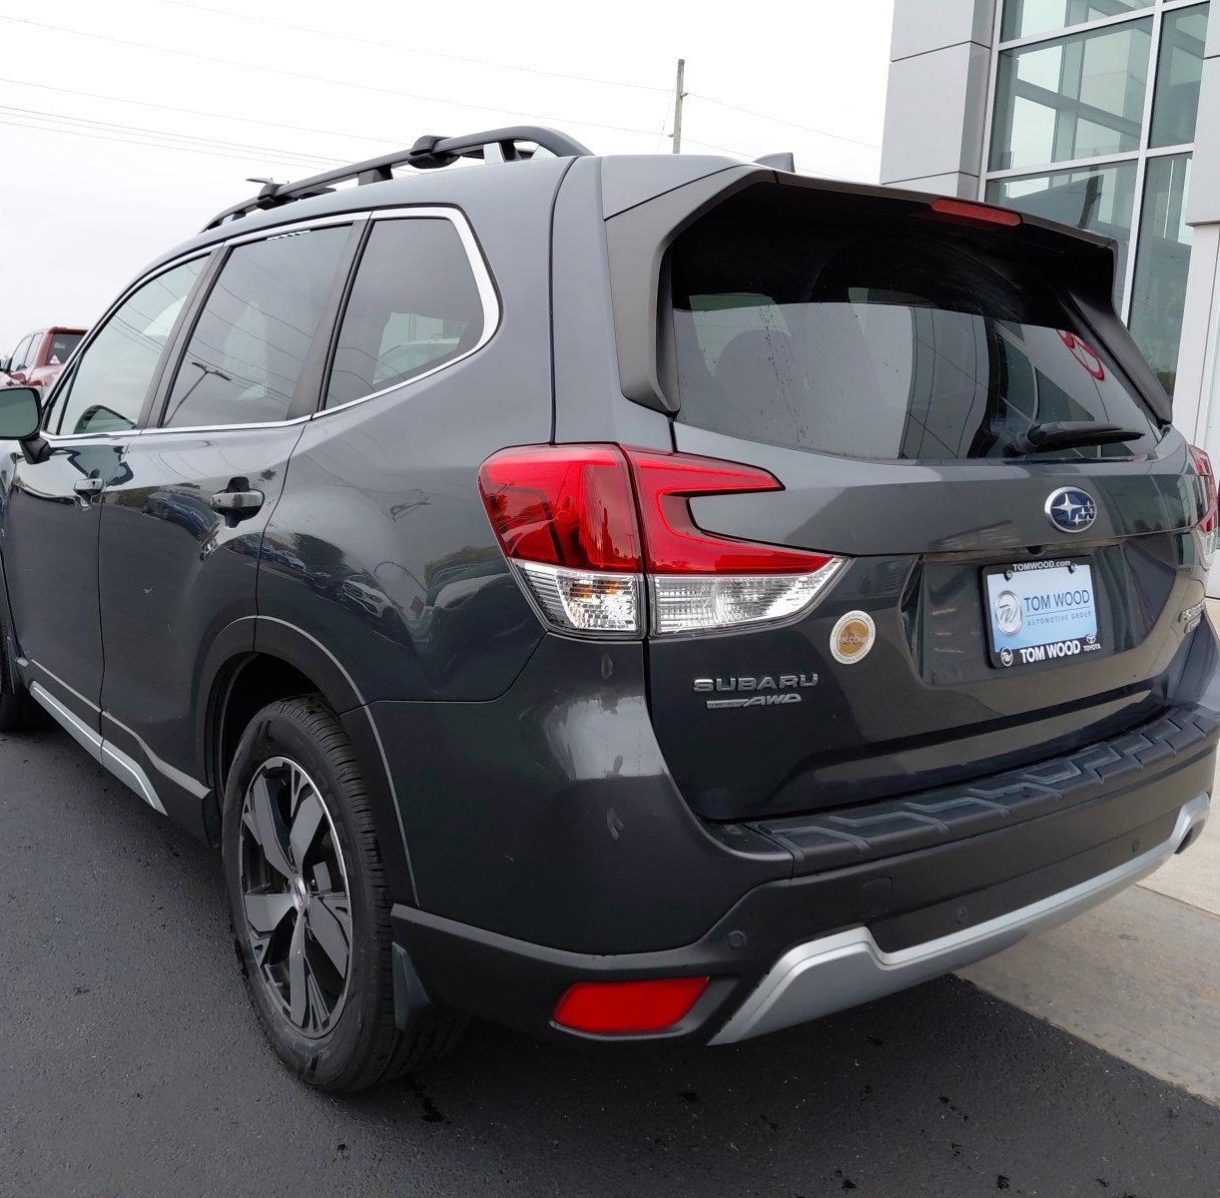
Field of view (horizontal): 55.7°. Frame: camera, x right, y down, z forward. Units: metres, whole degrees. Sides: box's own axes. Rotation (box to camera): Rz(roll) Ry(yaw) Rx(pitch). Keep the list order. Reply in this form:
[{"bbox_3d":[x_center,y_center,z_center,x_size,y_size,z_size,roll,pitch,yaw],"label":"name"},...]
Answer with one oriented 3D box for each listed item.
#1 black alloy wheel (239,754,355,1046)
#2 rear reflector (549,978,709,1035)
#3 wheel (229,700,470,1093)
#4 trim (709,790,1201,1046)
[{"bbox_3d":[-0.497,0.508,2.059,0.180,0.485,0.485,-4,11,-38],"label":"black alloy wheel"},{"bbox_3d":[0.028,0.528,1.527,0.195,0.078,0.050,1,9,-8],"label":"rear reflector"},{"bbox_3d":[-0.482,0.505,2.086,0.235,0.700,0.700,-6,12,-38],"label":"wheel"},{"bbox_3d":[0.672,0.479,1.885,1.320,0.170,0.160,-6,12,-38],"label":"trim"}]

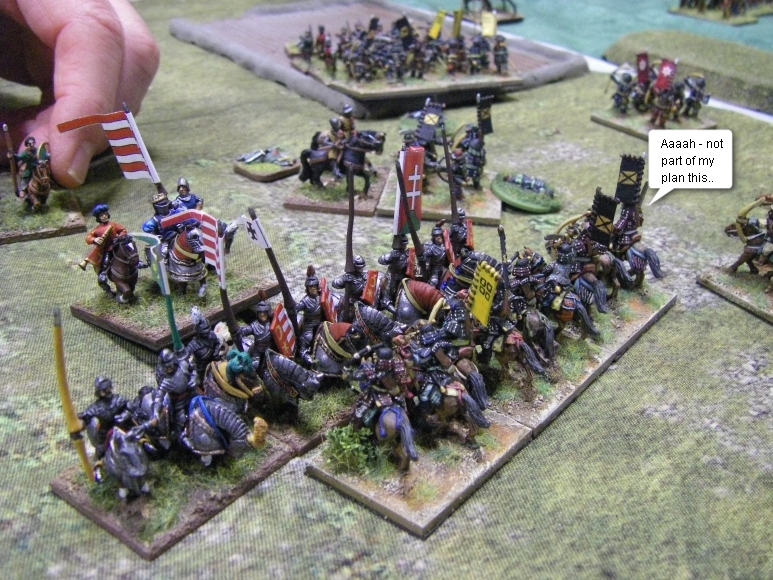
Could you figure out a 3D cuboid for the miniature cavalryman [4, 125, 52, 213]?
[{"bbox_3d":[-0.135,-0.046,0.317,0.015,0.028,0.021,-16,31,-26],"label":"miniature cavalryman"}]

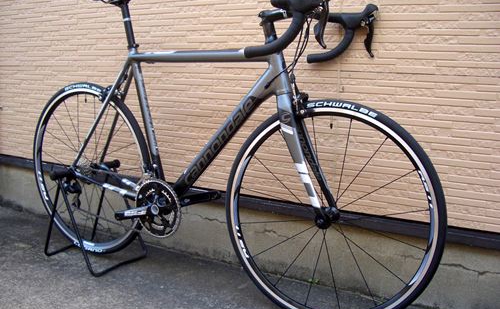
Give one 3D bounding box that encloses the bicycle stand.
[{"bbox_3d":[-0.633,0.227,2.001,0.350,0.370,0.315,6,10,31],"label":"bicycle stand"}]

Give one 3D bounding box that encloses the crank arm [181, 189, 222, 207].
[{"bbox_3d":[-0.184,0.154,1.785,0.195,0.036,0.028,-15,-1,32],"label":"crank arm"}]

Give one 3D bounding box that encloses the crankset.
[{"bbox_3d":[-0.358,0.180,1.752,0.290,0.210,0.055,6,10,31],"label":"crankset"}]

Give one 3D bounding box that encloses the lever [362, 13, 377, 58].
[{"bbox_3d":[0.361,-0.353,1.532,0.038,0.118,0.024,6,10,29],"label":"lever"}]

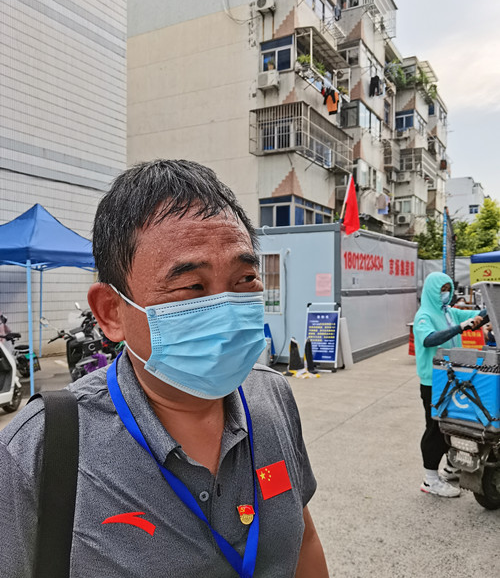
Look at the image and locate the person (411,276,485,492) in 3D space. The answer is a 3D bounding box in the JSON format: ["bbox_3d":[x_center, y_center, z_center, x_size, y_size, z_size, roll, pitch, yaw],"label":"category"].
[{"bbox_3d":[1.515,0.710,3.980,0.560,1.670,0.500,1,1,37],"label":"person"}]

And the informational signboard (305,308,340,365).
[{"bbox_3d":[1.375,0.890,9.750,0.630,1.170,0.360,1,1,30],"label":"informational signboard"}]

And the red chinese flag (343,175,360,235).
[{"bbox_3d":[1.905,-1.585,9.750,0.360,1.120,0.180,0,0,18],"label":"red chinese flag"}]

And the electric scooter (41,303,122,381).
[{"bbox_3d":[-1.640,0.915,5.600,1.720,1.180,0.700,1,1,44],"label":"electric scooter"}]

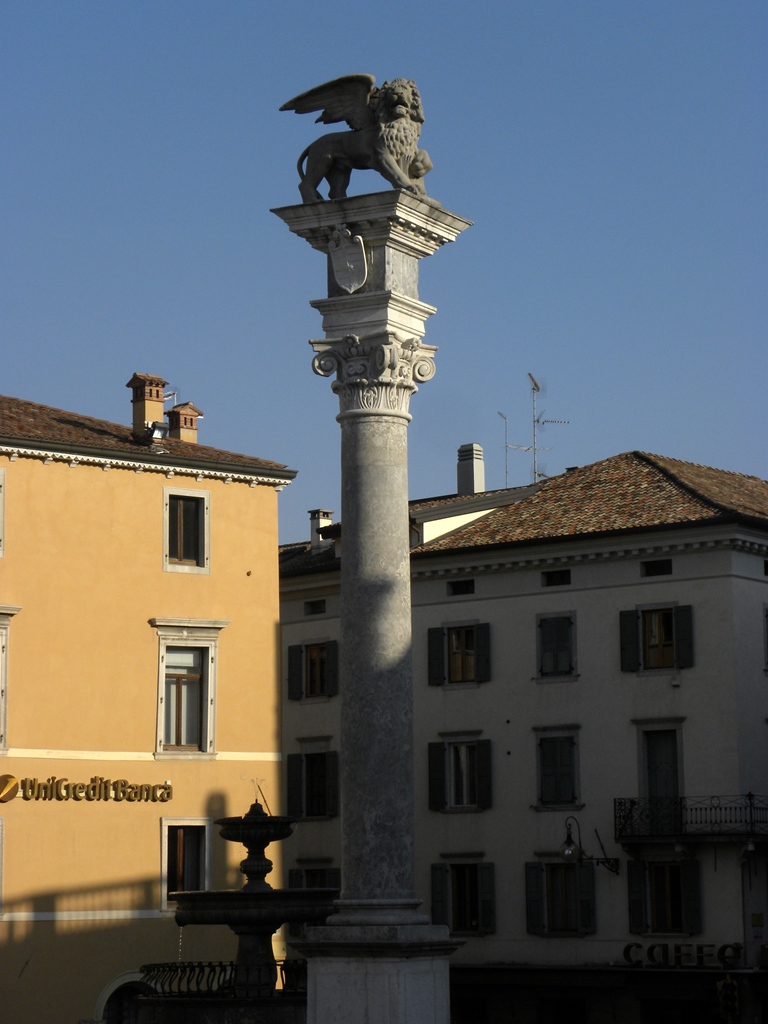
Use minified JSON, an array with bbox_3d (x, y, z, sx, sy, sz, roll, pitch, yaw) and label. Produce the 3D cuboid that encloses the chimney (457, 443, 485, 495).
[{"bbox_3d":[2.620,-1.265,84.610,0.620,1.620,0.520,-7,-10,39],"label":"chimney"}]

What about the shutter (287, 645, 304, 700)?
[{"bbox_3d":[-2.587,4.670,81.851,0.055,1.544,0.550,5,-10,-37],"label":"shutter"}]

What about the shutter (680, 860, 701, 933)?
[{"bbox_3d":[7.169,8.990,65.623,0.520,1.700,0.045,-7,-10,41],"label":"shutter"}]

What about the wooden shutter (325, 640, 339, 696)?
[{"bbox_3d":[-1.500,4.469,80.453,0.055,1.556,0.550,5,-10,-37],"label":"wooden shutter"}]

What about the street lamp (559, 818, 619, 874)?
[{"bbox_3d":[4.903,7.890,66.433,0.480,1.365,2.160,-7,-10,41],"label":"street lamp"}]

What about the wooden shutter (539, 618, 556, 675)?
[{"bbox_3d":[4.215,3.477,72.444,0.540,1.460,0.050,-7,-10,42],"label":"wooden shutter"}]

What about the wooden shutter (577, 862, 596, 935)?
[{"bbox_3d":[4.878,9.289,67.658,0.520,1.700,0.045,-7,-10,41],"label":"wooden shutter"}]

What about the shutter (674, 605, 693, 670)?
[{"bbox_3d":[7.666,3.190,71.838,0.523,1.574,0.055,-7,-10,39],"label":"shutter"}]

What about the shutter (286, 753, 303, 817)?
[{"bbox_3d":[-2.585,7.951,81.451,0.055,1.840,0.550,5,-10,-37],"label":"shutter"}]

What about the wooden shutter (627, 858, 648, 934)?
[{"bbox_3d":[6.023,9.137,66.641,0.520,1.700,0.045,-7,-10,41],"label":"wooden shutter"}]

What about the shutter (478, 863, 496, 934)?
[{"bbox_3d":[2.552,9.589,69.724,0.520,1.700,0.045,-7,-10,41],"label":"shutter"}]

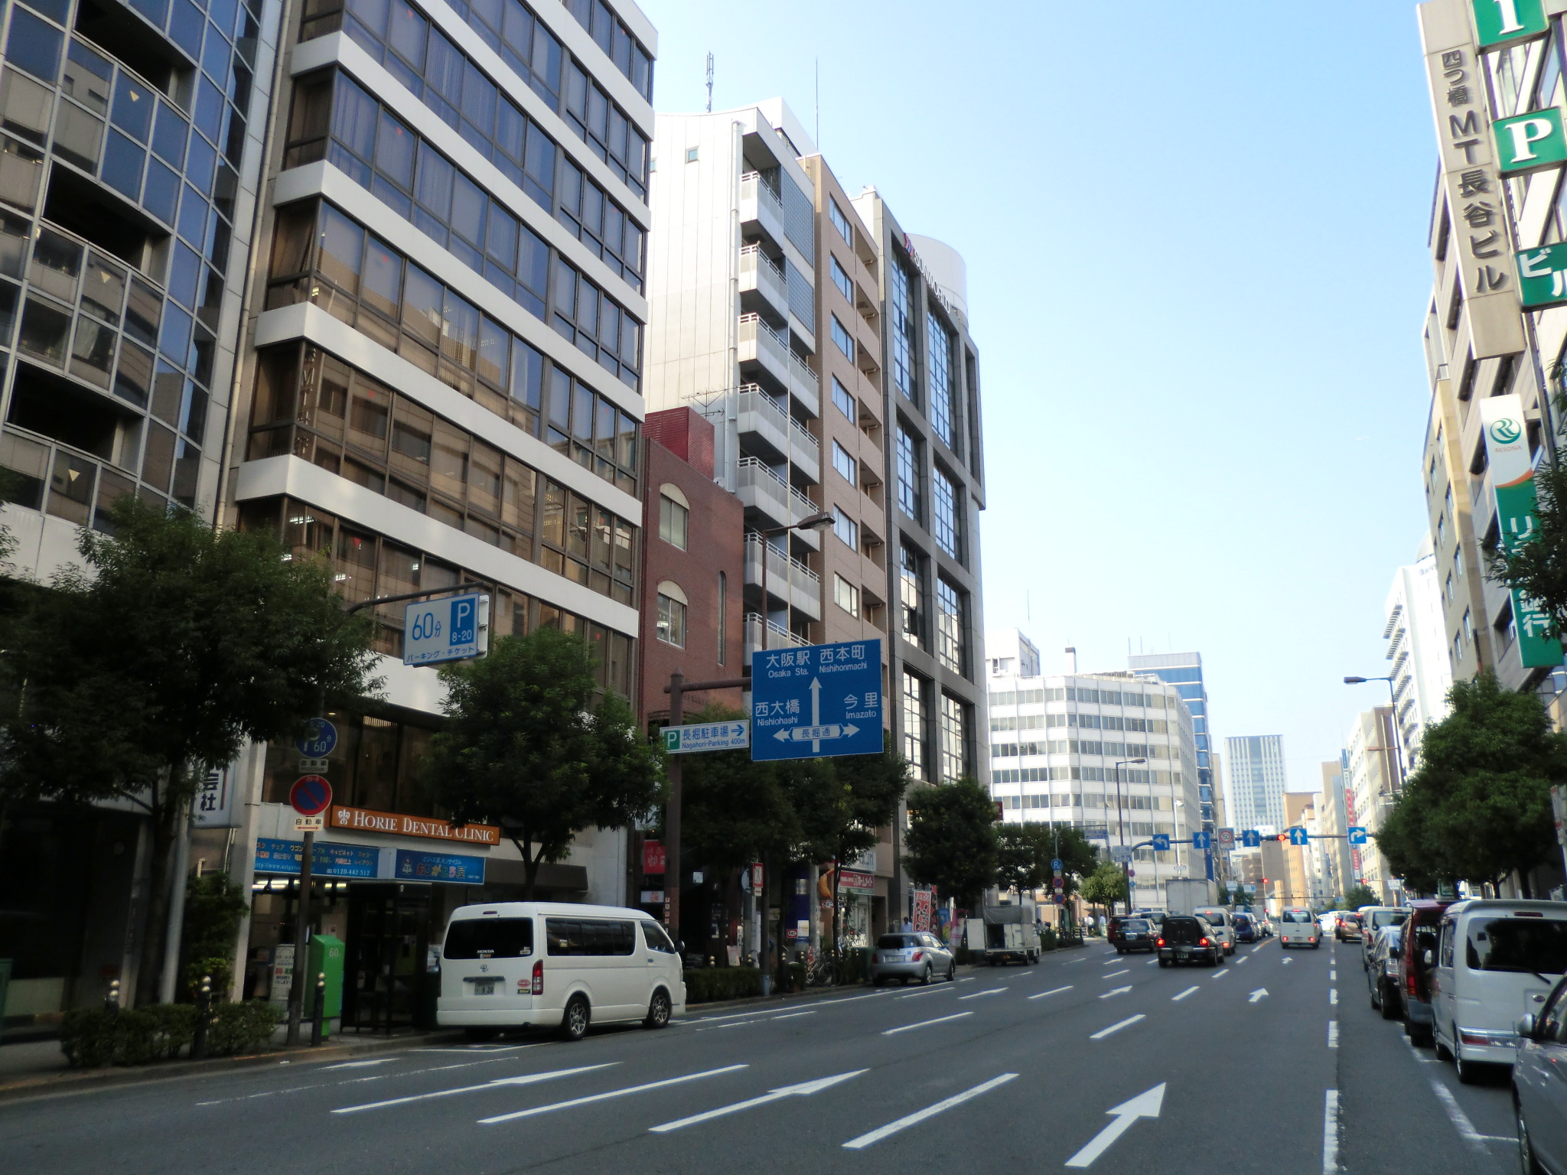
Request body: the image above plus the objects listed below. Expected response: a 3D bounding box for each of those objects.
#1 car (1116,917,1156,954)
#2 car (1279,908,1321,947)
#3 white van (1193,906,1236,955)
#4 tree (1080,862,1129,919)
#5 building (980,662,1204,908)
[{"bbox_3d":[15.705,15.297,53.588,1.700,1.480,4.650,-7,-17,23],"label":"car"},{"bbox_3d":[24.041,15.796,56.855,1.475,1.850,3.395,-7,-17,23],"label":"car"},{"bbox_3d":[18.114,14.443,51.357,1.500,1.900,3.500,-7,-17,23],"label":"white van"},{"bbox_3d":[21.349,21.164,82.388,3.200,5.200,3.200,-7,-17,23],"label":"tree"},{"bbox_3d":[41.315,31.323,170.207,29.000,31.000,40.000,-7,-17,23],"label":"building"}]

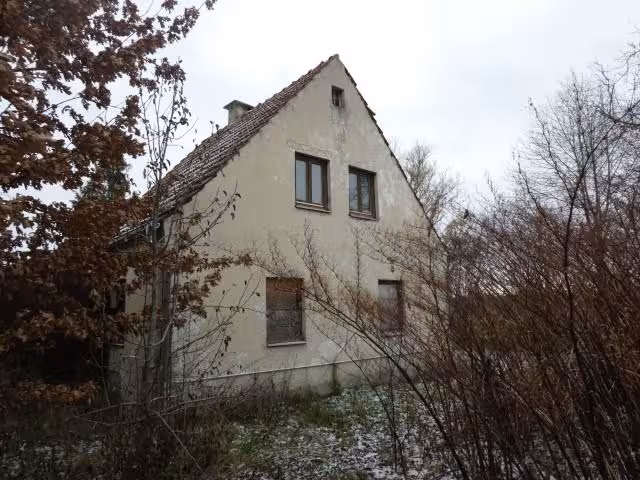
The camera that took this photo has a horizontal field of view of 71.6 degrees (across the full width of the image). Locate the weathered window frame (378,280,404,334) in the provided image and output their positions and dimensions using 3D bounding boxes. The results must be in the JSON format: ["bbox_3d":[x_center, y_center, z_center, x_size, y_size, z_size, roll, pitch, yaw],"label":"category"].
[{"bbox_3d":[1.537,1.482,9.814,0.800,1.170,0.120,6,-11,-39],"label":"weathered window frame"}]

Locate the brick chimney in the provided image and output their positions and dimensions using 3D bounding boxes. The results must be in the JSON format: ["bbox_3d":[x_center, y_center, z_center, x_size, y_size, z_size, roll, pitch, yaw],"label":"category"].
[{"bbox_3d":[-2.313,-3.506,12.893,0.720,0.720,0.710,6,-11,-39],"label":"brick chimney"}]

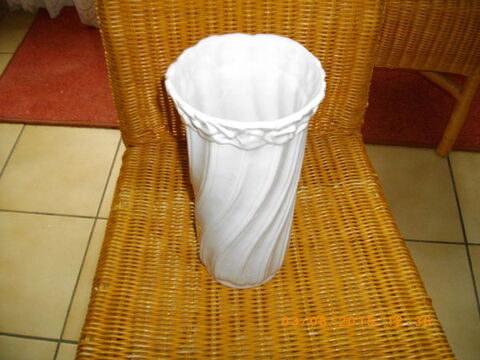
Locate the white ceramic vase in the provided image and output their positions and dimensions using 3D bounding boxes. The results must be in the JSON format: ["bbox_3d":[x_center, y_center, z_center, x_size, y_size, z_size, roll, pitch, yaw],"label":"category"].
[{"bbox_3d":[0.006,0.003,0.524,0.147,0.305,0.147,1,49,0],"label":"white ceramic vase"}]

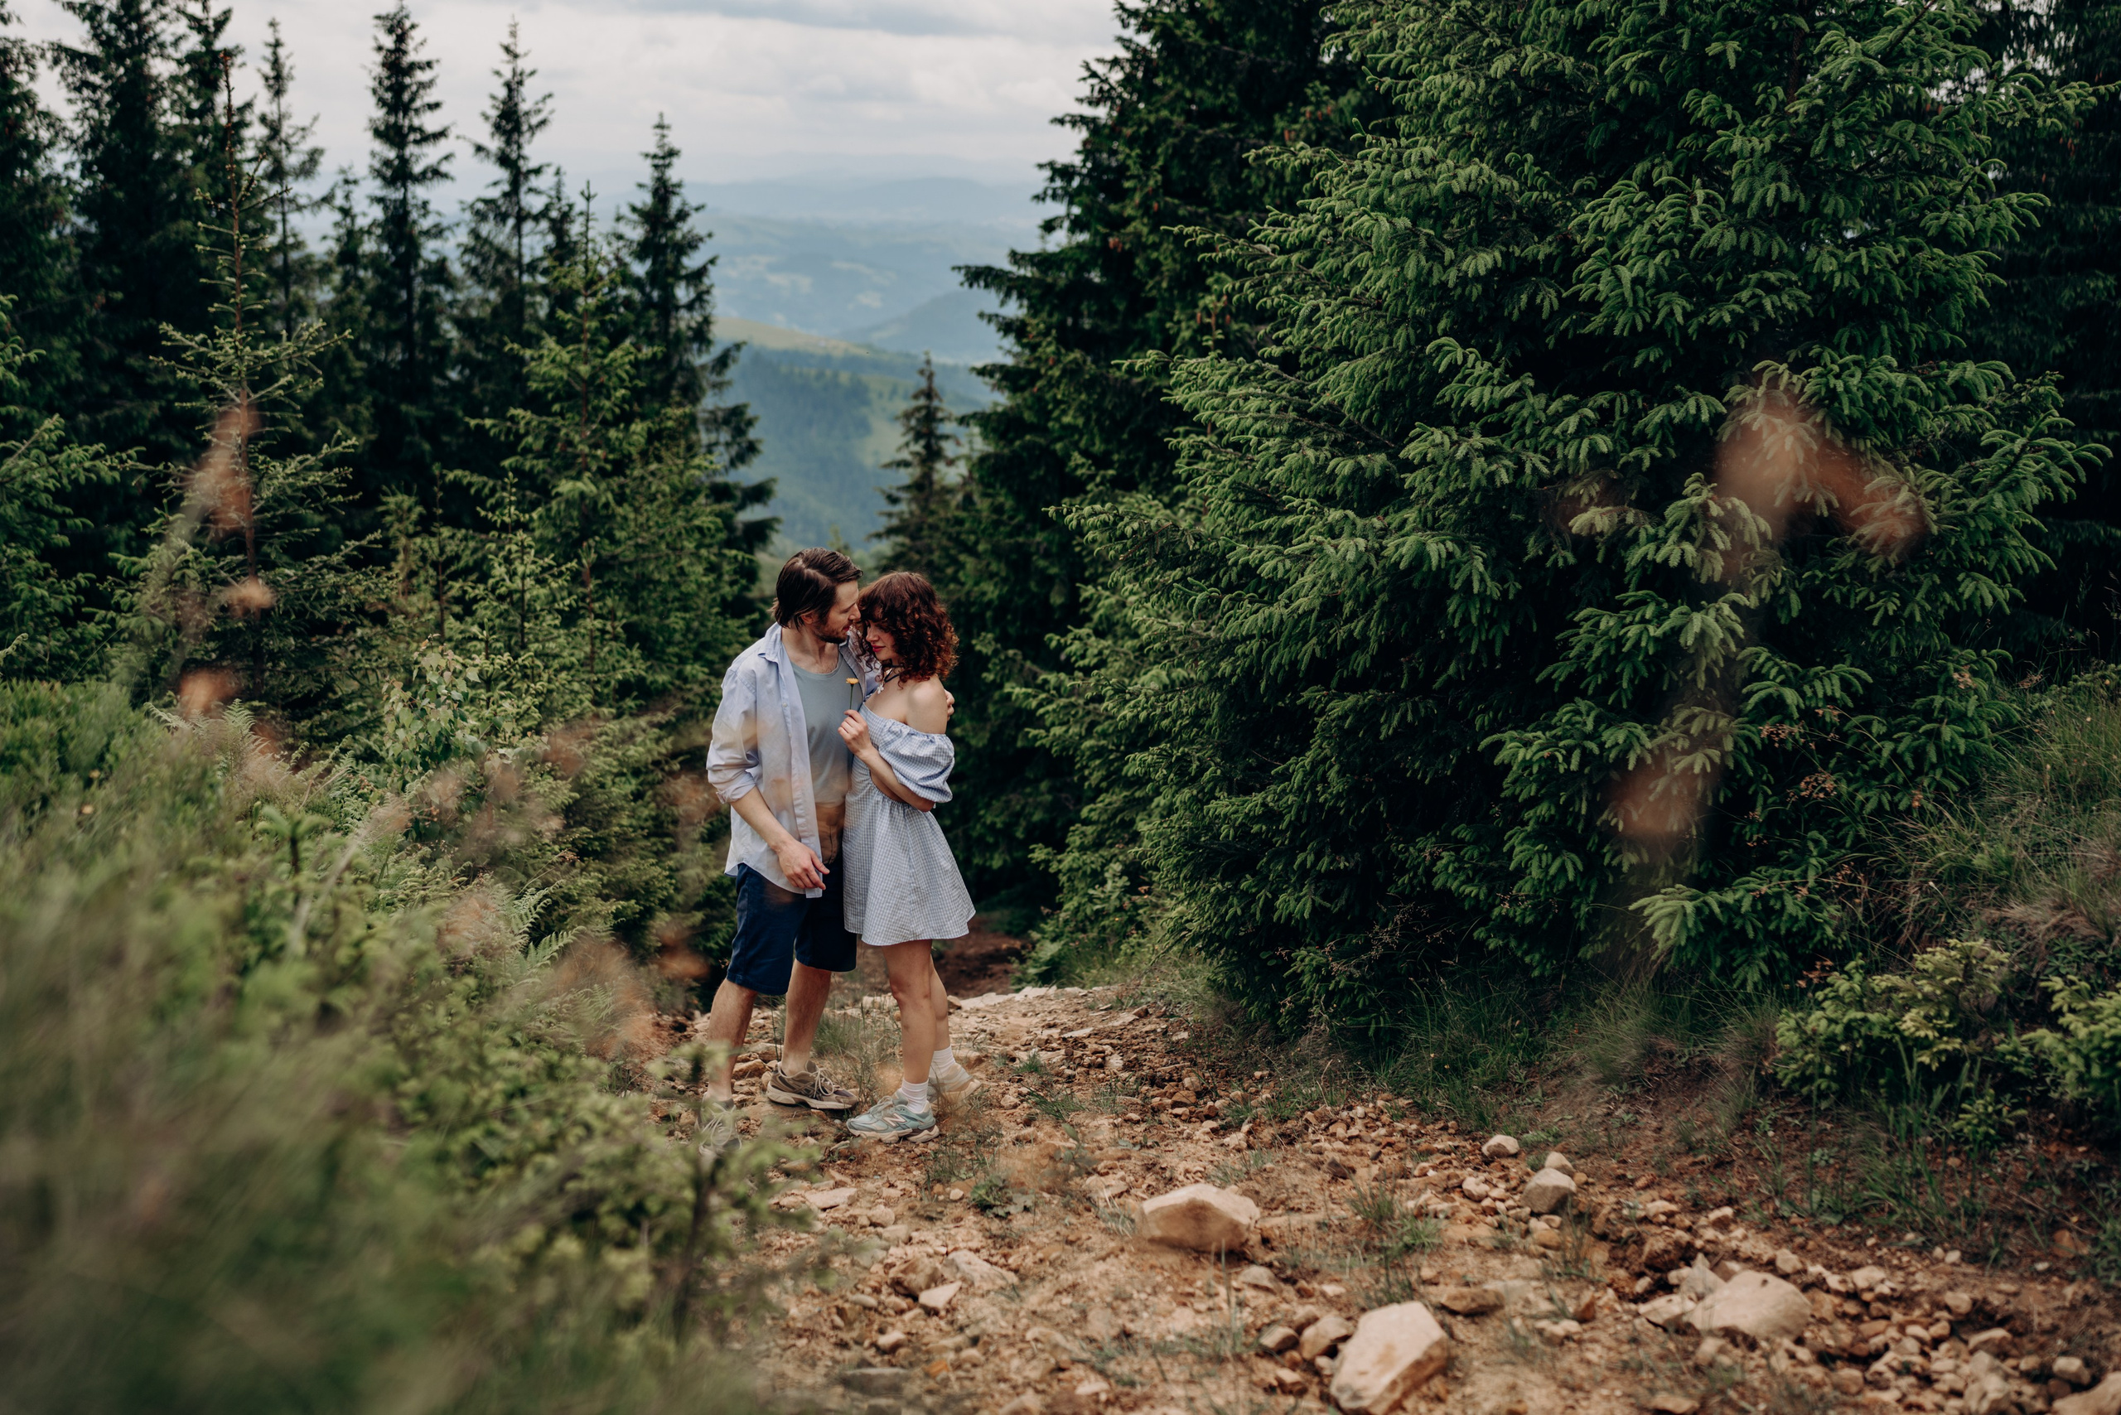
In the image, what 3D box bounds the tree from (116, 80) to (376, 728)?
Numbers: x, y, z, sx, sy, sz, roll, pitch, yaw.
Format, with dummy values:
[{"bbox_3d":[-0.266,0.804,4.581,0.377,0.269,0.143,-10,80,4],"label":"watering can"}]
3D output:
[{"bbox_3d":[-2.821,-1.018,7.213,0.875,2.379,0.875,-4,16,-21],"label":"tree"}]

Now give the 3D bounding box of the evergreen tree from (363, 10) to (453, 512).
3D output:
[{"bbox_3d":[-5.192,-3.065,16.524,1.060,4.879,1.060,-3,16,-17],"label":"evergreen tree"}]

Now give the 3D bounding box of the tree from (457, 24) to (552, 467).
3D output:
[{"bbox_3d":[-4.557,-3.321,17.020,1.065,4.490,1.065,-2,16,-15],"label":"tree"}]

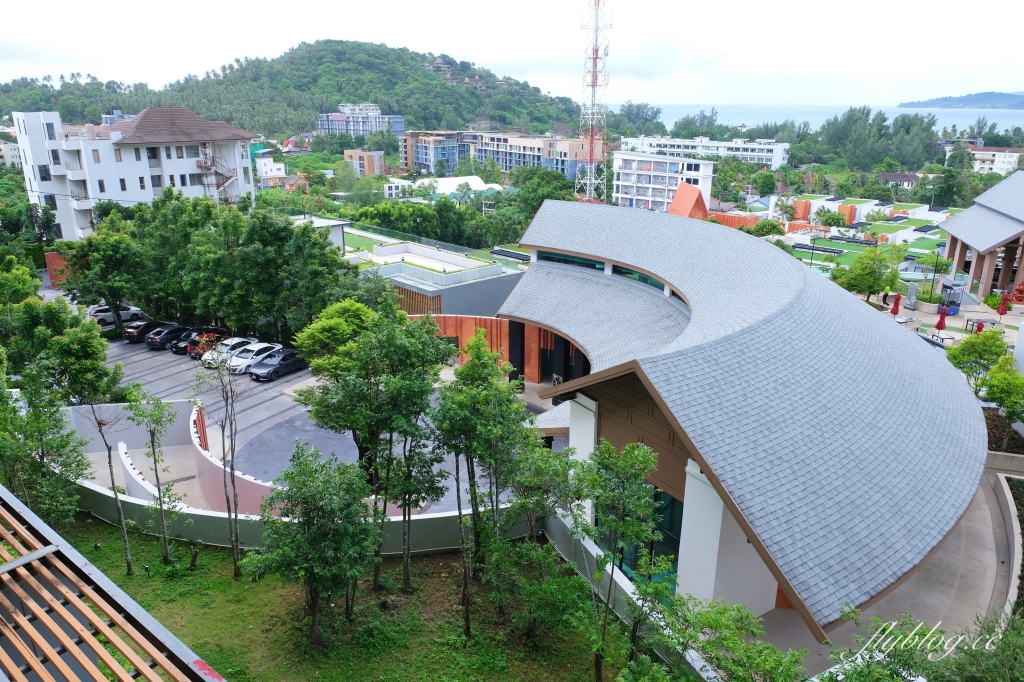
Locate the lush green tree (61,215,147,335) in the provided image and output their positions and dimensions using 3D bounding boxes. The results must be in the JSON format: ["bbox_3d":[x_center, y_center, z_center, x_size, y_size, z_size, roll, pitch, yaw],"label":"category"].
[{"bbox_3d":[-35.710,-5.589,60.992,7.200,10.000,7.000,0,19,0],"label":"lush green tree"}]

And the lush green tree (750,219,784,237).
[{"bbox_3d":[33.504,-14.481,89.484,4.460,3.160,4.460,0,19,0],"label":"lush green tree"}]

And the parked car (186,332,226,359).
[{"bbox_3d":[-25.105,0.196,57.566,1.740,1.530,4.100,13,23,31],"label":"parked car"}]

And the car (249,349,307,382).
[{"bbox_3d":[-16.962,1.635,50.167,1.800,1.460,4.550,12,23,31],"label":"car"}]

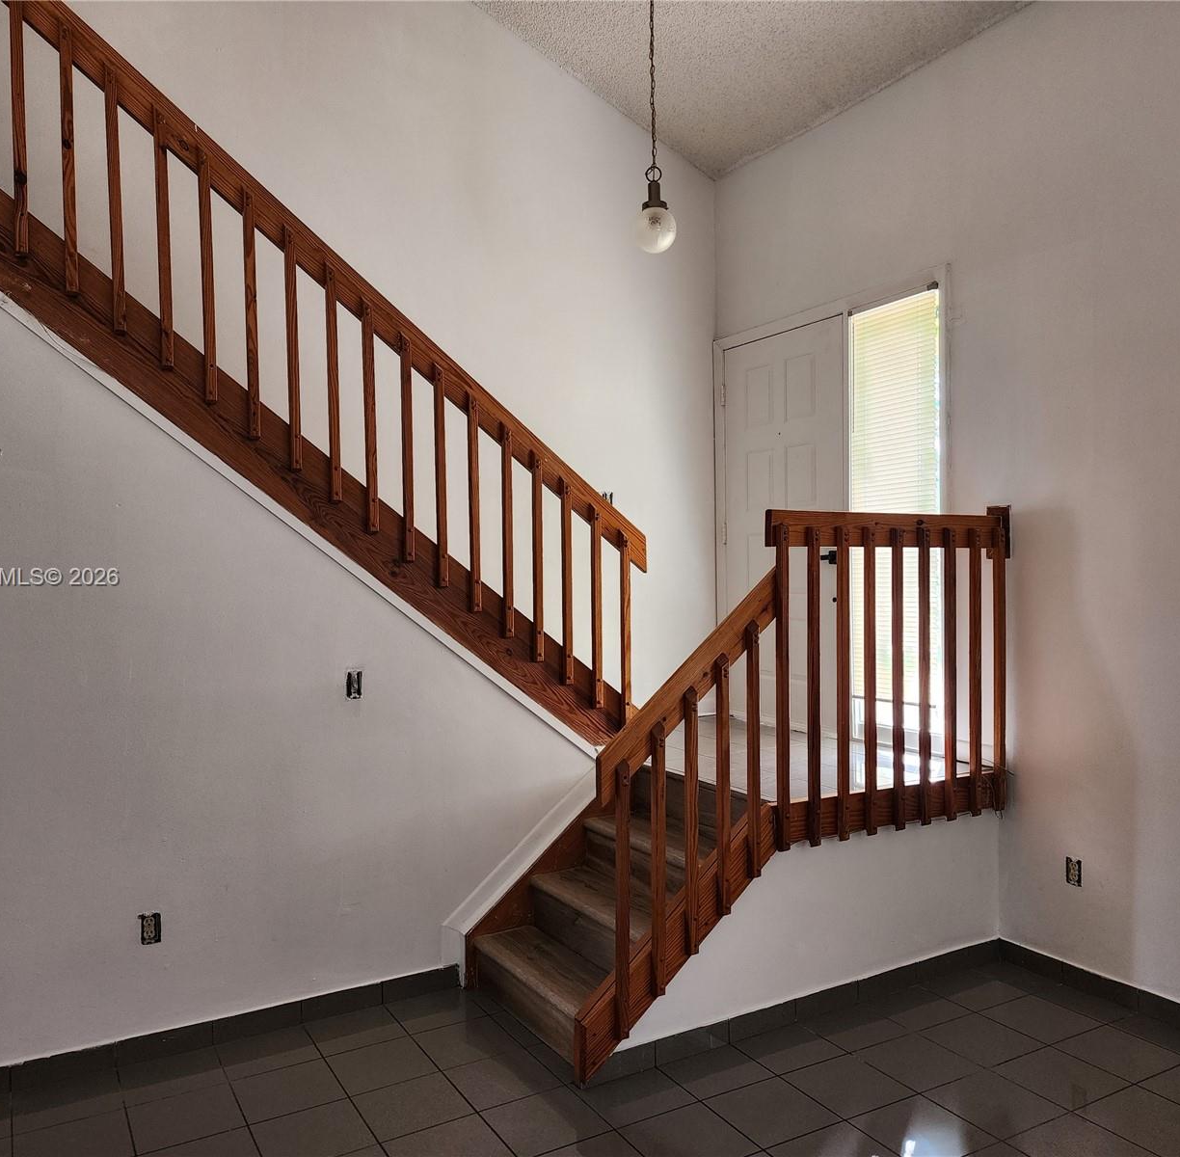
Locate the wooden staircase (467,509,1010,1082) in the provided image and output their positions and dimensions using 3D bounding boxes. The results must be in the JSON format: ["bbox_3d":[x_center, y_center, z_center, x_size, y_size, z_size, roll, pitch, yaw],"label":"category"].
[{"bbox_3d":[0.596,0.663,4.069,1.982,1.842,0.985,-1,1,-30],"label":"wooden staircase"}]

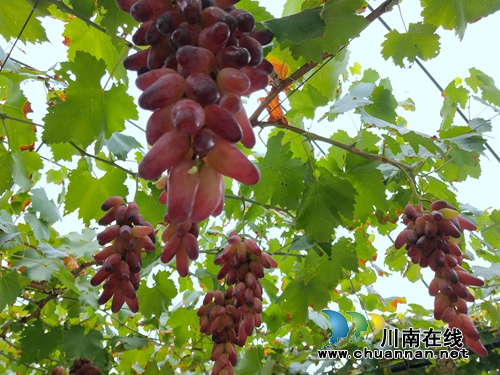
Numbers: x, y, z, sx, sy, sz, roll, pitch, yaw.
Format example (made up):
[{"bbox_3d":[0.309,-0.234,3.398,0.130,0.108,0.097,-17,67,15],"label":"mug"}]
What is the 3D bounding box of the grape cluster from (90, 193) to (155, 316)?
[{"bbox_3d":[-0.231,0.119,0.800,0.110,0.215,0.105,4,-29,-11],"label":"grape cluster"}]

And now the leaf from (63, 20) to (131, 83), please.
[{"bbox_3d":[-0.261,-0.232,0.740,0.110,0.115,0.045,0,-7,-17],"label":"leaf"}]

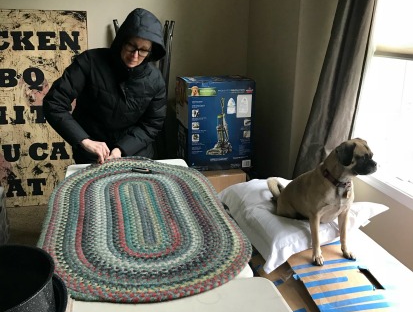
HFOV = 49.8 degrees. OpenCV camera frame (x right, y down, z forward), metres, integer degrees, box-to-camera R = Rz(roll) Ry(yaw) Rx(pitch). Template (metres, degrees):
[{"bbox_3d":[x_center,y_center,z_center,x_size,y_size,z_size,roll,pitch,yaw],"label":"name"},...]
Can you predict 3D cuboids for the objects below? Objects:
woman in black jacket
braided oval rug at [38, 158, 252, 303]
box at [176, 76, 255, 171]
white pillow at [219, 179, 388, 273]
[{"bbox_3d":[-0.570,-0.036,2.468,0.620,1.490,0.520,-5,17,-21],"label":"woman in black jacket"},{"bbox_3d":[-0.264,0.187,1.784,0.700,0.035,1.310,-2,16,-11],"label":"braided oval rug"},{"bbox_3d":[0.056,-0.227,3.041,0.451,0.585,0.323,-4,16,-16],"label":"box"},{"bbox_3d":[0.380,0.218,1.784,0.570,0.150,0.540,-5,17,-22],"label":"white pillow"}]

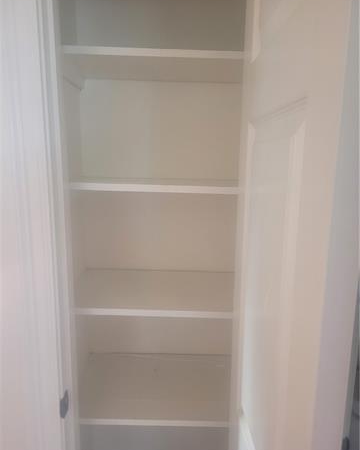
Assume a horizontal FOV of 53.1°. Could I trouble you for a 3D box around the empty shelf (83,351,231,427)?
[{"bbox_3d":[-0.076,0.560,1.256,0.525,0.021,0.365,1,11,0],"label":"empty shelf"}]

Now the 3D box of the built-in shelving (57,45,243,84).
[{"bbox_3d":[-0.057,-0.476,1.090,0.525,0.021,0.312,1,11,0],"label":"built-in shelving"}]

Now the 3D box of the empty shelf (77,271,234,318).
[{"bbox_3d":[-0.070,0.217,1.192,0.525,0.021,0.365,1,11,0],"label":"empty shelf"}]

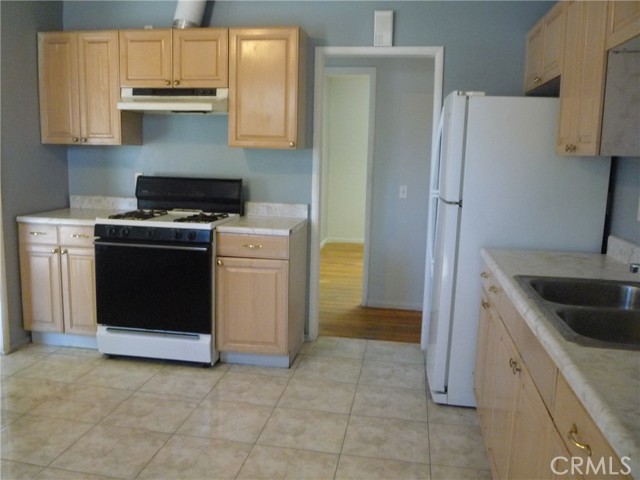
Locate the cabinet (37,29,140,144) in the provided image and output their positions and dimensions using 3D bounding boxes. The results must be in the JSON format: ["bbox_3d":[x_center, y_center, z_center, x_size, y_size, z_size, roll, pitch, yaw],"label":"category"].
[{"bbox_3d":[-1.623,-1.066,3.956,0.600,0.756,0.308,3,9,9],"label":"cabinet"}]

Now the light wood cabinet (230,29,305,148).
[{"bbox_3d":[-0.345,-1.003,3.755,0.462,0.756,0.308,3,9,9],"label":"light wood cabinet"}]

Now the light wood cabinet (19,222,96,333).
[{"bbox_3d":[-1.677,0.285,4.015,0.597,0.875,0.620,3,9,9],"label":"light wood cabinet"}]

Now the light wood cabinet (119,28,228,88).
[{"bbox_3d":[-0.945,-1.222,3.820,0.765,0.373,0.308,3,9,9],"label":"light wood cabinet"}]

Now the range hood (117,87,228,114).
[{"bbox_3d":[-0.963,-0.949,3.792,0.765,0.157,0.450,3,9,9],"label":"range hood"}]

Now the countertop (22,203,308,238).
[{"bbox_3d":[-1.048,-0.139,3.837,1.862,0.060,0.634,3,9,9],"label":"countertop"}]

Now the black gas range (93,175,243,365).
[{"bbox_3d":[-1.008,0.175,3.833,0.769,1.182,0.685,3,9,11],"label":"black gas range"}]

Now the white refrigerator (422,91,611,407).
[{"bbox_3d":[1.078,0.063,3.235,0.815,1.690,0.740,3,9,9],"label":"white refrigerator"}]

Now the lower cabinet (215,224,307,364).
[{"bbox_3d":[-0.386,0.349,3.811,0.482,0.875,0.620,3,9,9],"label":"lower cabinet"}]

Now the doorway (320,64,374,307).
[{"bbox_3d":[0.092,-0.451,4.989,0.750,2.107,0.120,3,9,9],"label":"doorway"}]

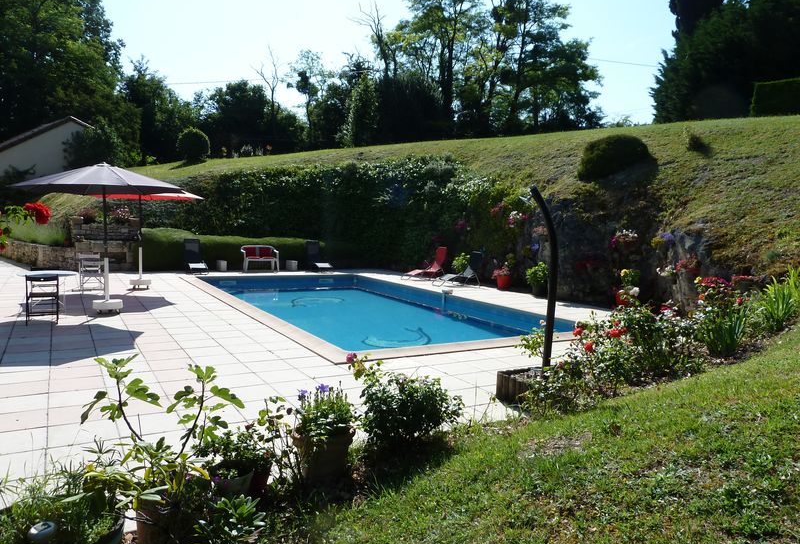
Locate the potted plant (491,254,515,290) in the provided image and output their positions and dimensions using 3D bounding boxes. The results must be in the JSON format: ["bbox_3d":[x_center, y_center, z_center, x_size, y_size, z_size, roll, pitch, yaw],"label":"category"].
[{"bbox_3d":[2.884,0.028,16.100,0.580,1.000,0.520,3,5,10],"label":"potted plant"}]

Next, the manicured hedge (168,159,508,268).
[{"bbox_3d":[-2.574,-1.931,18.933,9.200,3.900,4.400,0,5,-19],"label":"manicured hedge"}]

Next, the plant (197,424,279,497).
[{"bbox_3d":[-1.033,1.186,3.744,0.500,0.460,0.460,1,5,-15],"label":"plant"}]

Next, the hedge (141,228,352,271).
[{"bbox_3d":[-5.004,-0.702,19.257,6.700,1.280,1.250,-1,6,-31],"label":"hedge"}]

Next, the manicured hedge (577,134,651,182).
[{"bbox_3d":[5.801,-3.111,15.700,1.950,1.220,1.800,4,5,20],"label":"manicured hedge"}]

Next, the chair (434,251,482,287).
[{"bbox_3d":[1.617,-0.107,16.456,1.270,1.000,0.620,0,5,-18],"label":"chair"}]

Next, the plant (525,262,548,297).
[{"bbox_3d":[3.557,0.164,14.893,0.600,0.870,0.580,2,5,0],"label":"plant"}]

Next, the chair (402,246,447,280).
[{"bbox_3d":[0.761,-0.278,18.055,1.250,1.000,0.620,0,5,-18],"label":"chair"}]

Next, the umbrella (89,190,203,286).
[{"bbox_3d":[-6.280,-0.958,13.979,3.050,2.600,3.050,-1,6,-31],"label":"umbrella"}]

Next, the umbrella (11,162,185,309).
[{"bbox_3d":[-5.091,-0.582,9.958,2.750,2.580,2.750,-1,6,-31],"label":"umbrella"}]

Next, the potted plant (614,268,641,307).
[{"bbox_3d":[5.237,0.368,13.300,0.580,0.900,0.500,4,5,22],"label":"potted plant"}]

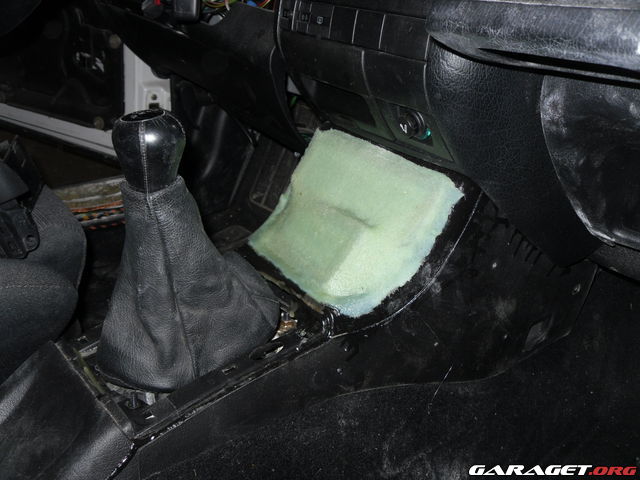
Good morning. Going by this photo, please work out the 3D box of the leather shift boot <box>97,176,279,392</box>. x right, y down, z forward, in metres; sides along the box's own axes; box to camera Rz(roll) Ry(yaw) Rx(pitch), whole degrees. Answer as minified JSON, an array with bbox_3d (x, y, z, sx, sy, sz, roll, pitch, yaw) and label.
[{"bbox_3d":[-0.111,0.018,0.519,0.157,0.145,0.120,-22,34,-34],"label":"leather shift boot"}]

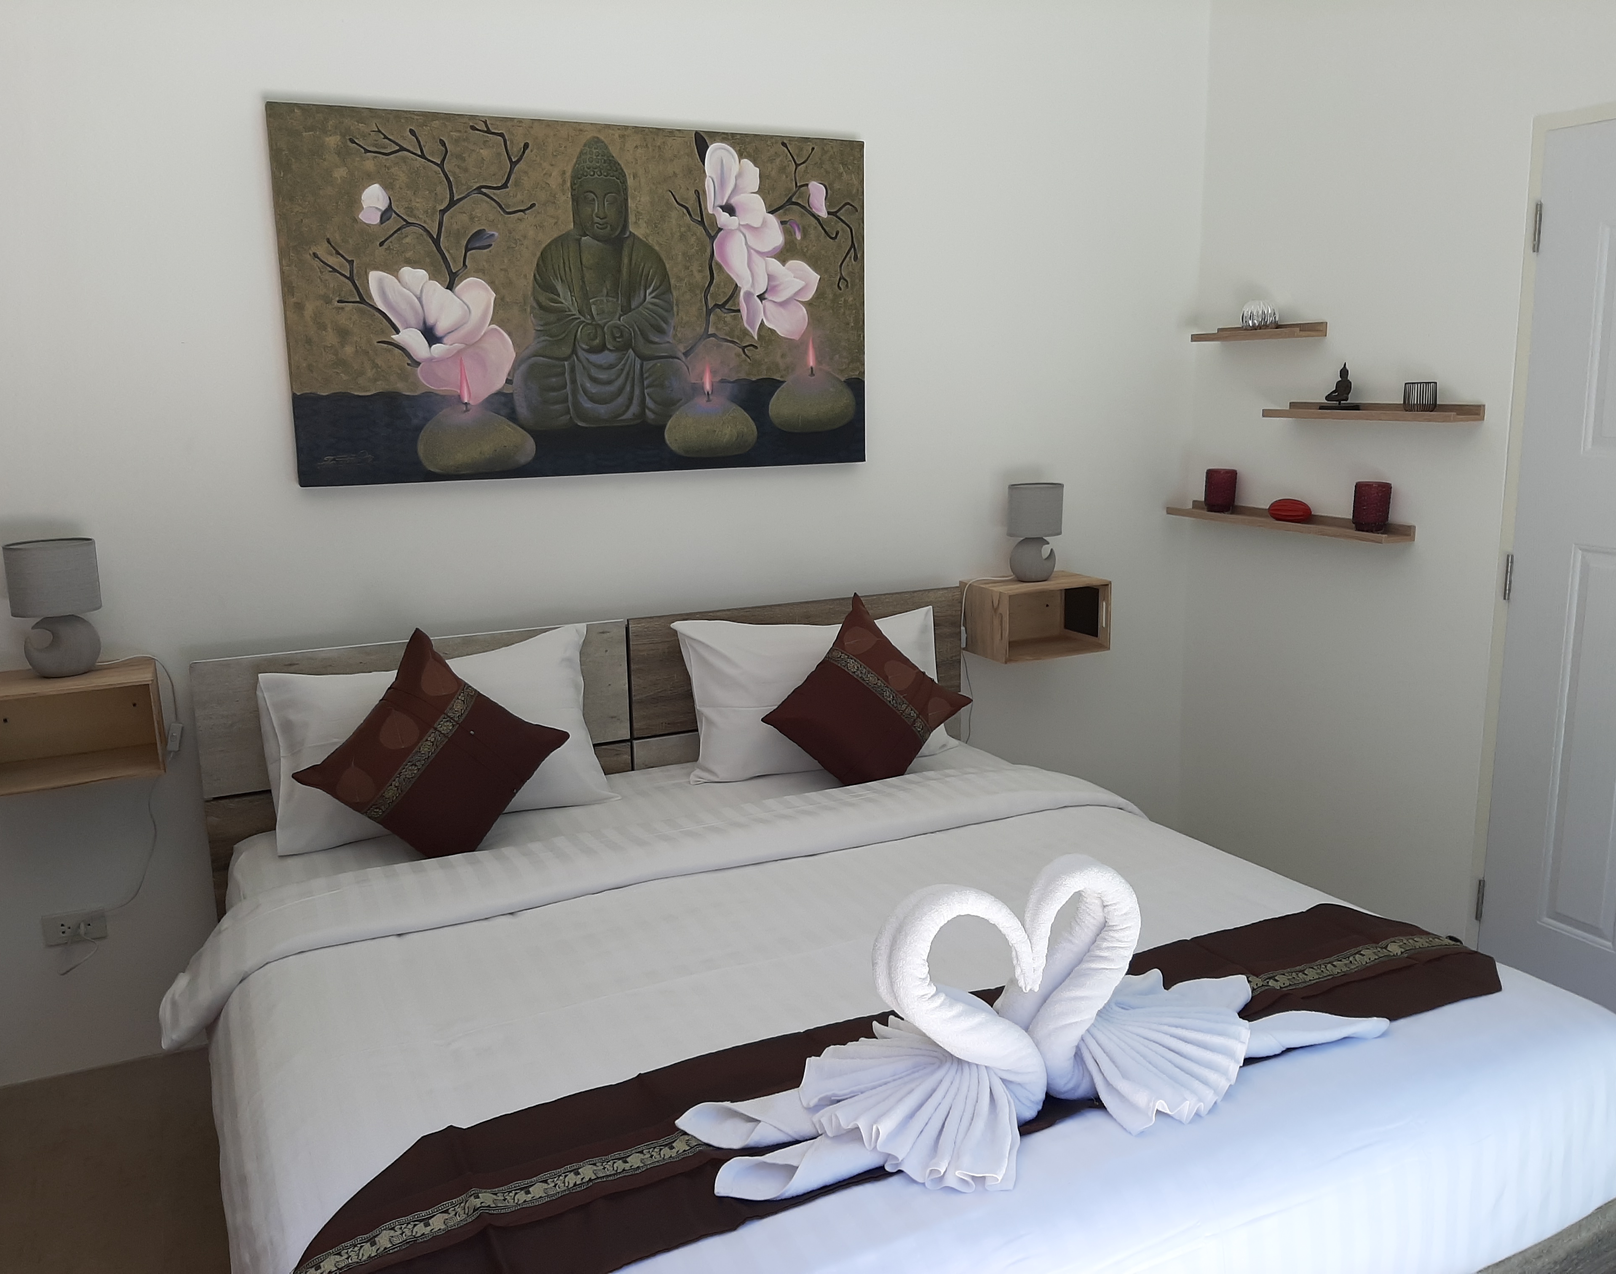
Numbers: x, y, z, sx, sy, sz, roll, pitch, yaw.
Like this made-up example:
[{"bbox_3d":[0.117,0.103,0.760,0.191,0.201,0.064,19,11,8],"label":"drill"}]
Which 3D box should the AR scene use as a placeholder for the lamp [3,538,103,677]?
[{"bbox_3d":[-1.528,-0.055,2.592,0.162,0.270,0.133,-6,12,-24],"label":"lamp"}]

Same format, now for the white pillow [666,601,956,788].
[{"bbox_3d":[0.027,0.130,3.253,0.725,0.395,0.150,-6,-11,-24],"label":"white pillow"}]

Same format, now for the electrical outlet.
[{"bbox_3d":[-1.599,0.636,2.782,0.122,0.070,0.014,-6,12,-24],"label":"electrical outlet"}]

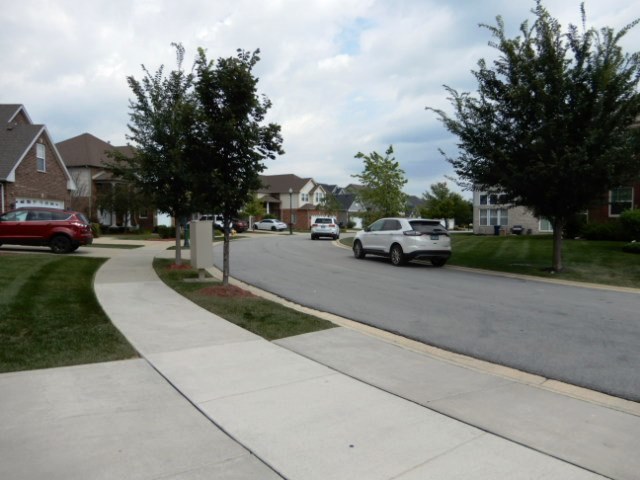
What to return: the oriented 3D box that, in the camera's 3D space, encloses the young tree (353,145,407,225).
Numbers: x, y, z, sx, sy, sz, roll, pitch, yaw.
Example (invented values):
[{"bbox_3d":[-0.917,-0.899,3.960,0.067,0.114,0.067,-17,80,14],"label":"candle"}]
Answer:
[{"bbox_3d":[3.313,-2.382,24.360,3.100,5.600,3.000,0,3,0],"label":"young tree"}]

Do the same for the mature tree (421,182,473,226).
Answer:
[{"bbox_3d":[15.927,-4.210,55.864,6.300,6.029,6.300,0,3,0],"label":"mature tree"}]

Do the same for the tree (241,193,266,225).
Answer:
[{"bbox_3d":[-7.344,-3.131,48.888,3.100,4.500,3.000,0,3,0],"label":"tree"}]

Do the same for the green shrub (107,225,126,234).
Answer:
[{"bbox_3d":[-14.869,-0.801,32.484,1.500,0.650,1.100,0,3,0],"label":"green shrub"}]

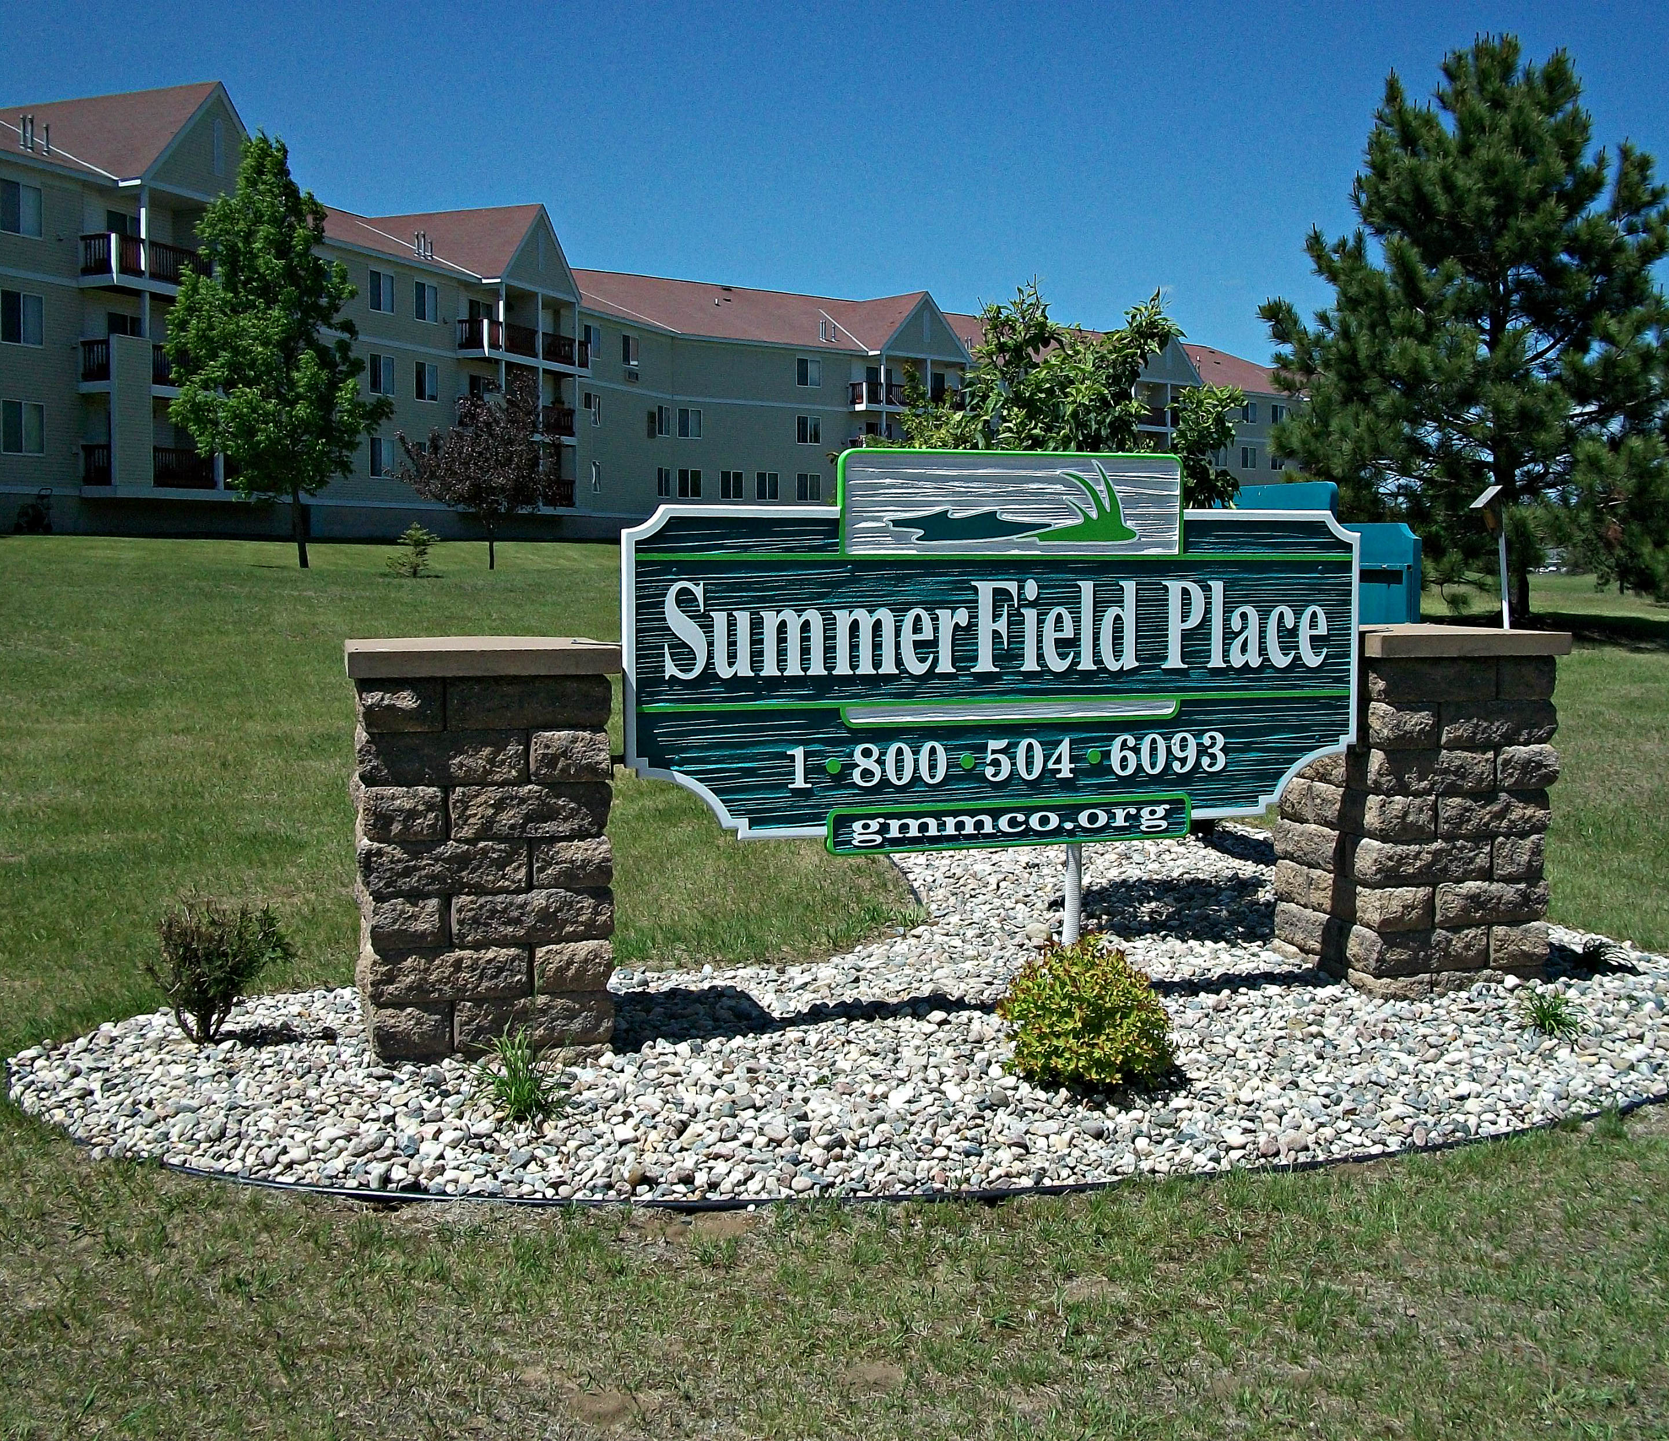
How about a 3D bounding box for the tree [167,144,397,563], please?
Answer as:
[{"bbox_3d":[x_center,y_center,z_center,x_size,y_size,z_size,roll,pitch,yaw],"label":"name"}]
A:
[{"bbox_3d":[-10.478,-6.937,33.443,4.300,8.104,4.300,-1,5,-17],"label":"tree"}]

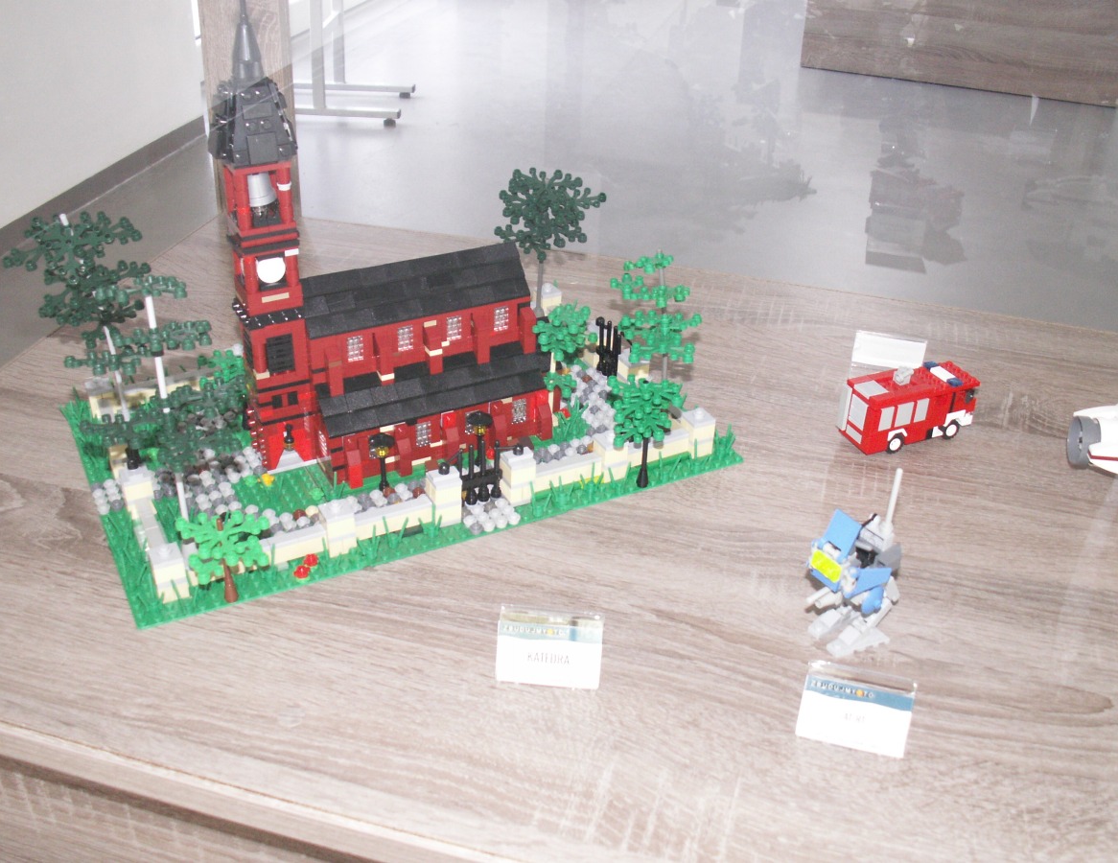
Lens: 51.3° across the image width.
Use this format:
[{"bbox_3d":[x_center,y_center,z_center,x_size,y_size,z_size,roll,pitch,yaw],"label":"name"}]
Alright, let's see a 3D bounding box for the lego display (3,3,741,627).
[{"bbox_3d":[-0.105,-0.123,0.714,0.415,0.290,0.265,-14,33,-25],"label":"lego display"}]

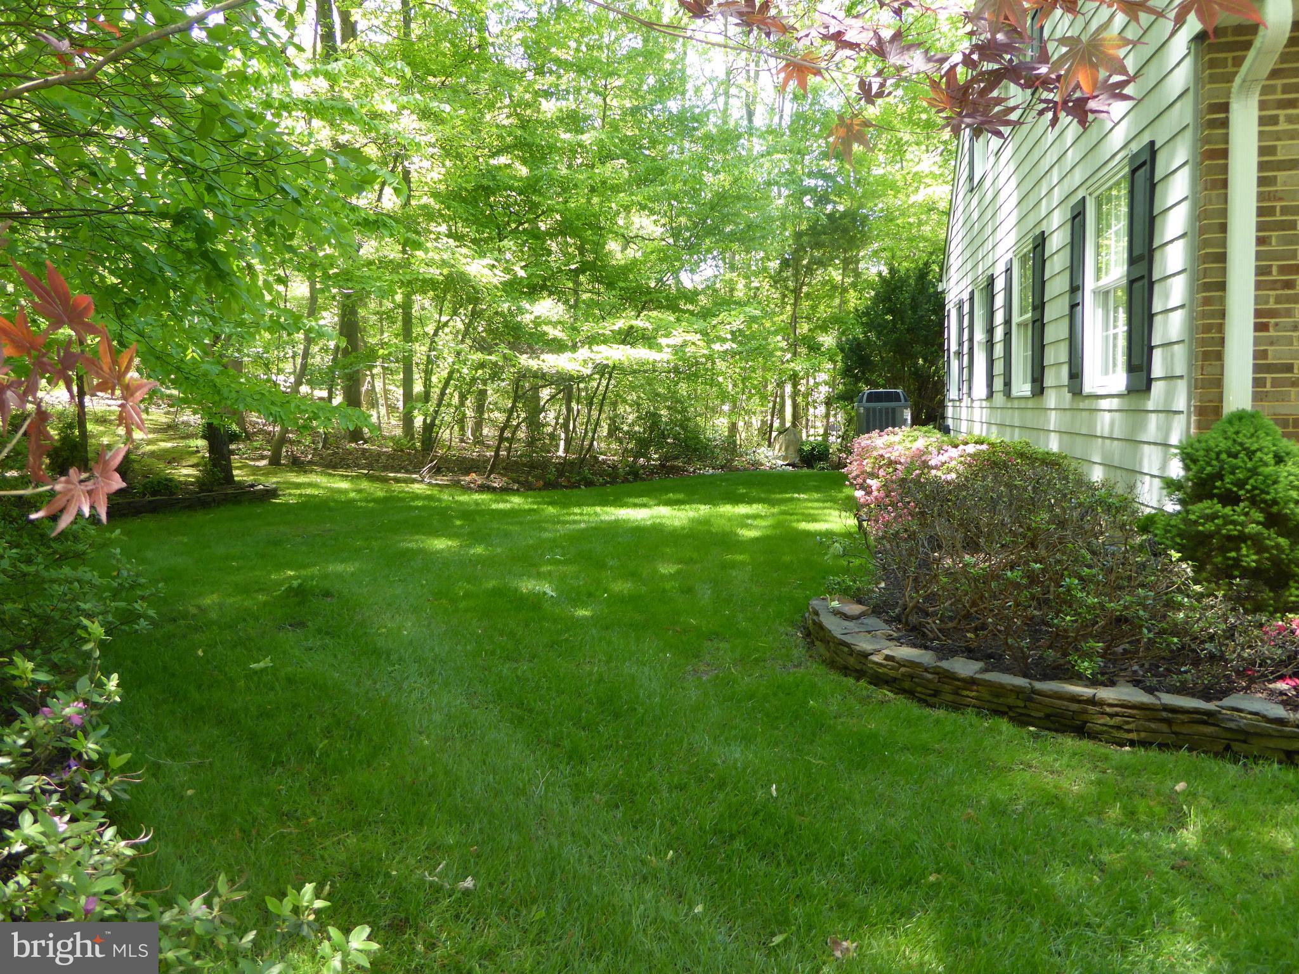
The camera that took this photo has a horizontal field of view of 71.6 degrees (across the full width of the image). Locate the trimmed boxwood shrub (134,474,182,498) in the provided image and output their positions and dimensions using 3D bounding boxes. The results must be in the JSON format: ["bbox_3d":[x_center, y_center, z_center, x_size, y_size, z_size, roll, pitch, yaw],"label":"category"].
[{"bbox_3d":[-6.748,-0.021,12.400,0.570,0.310,0.530,-4,6,-29],"label":"trimmed boxwood shrub"}]

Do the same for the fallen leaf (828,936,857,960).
[{"bbox_3d":[0.472,1.125,2.200,0.066,0.025,0.050,0,5,12],"label":"fallen leaf"}]

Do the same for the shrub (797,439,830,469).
[{"bbox_3d":[2.975,-0.606,16.300,0.580,0.530,0.560,0,5,10],"label":"shrub"}]

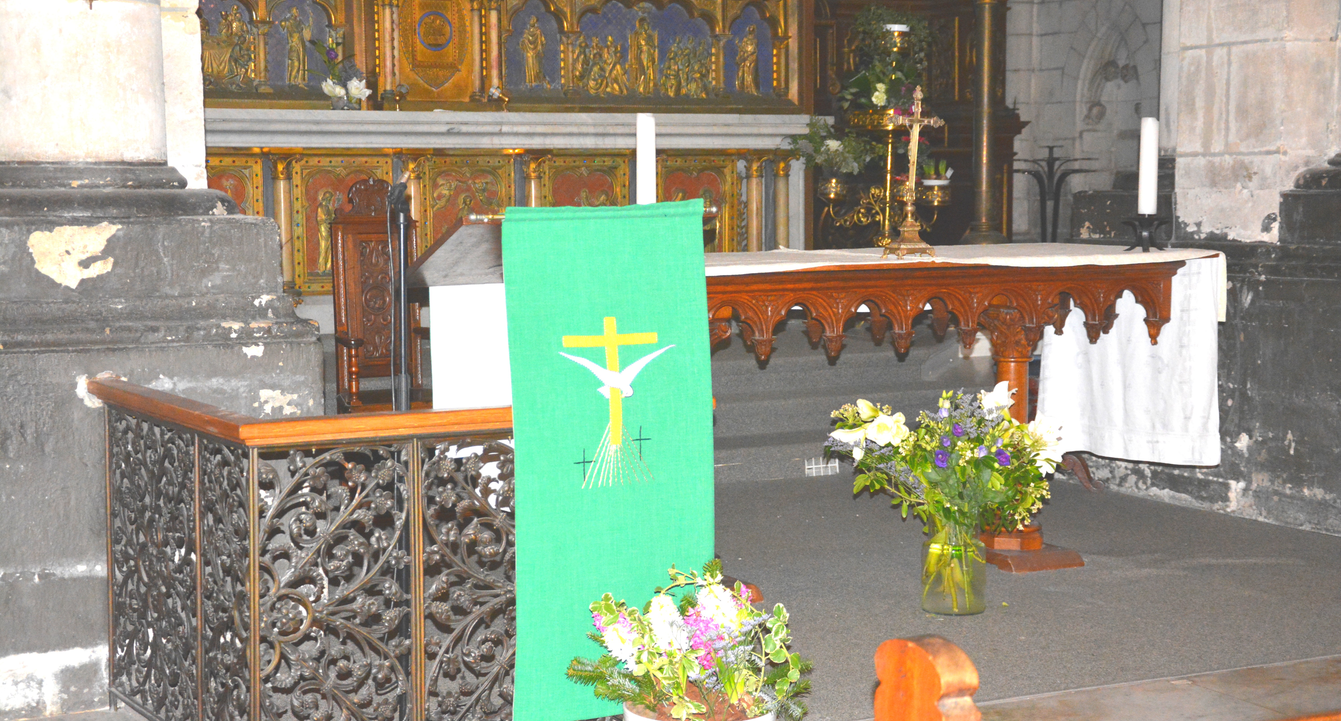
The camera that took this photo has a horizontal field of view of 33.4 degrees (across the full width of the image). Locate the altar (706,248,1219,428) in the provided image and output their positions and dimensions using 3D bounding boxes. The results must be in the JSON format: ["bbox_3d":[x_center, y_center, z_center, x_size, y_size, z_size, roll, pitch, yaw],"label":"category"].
[{"bbox_3d":[0.558,0.183,6.848,2.141,0.991,1.058,-3,6,-29],"label":"altar"}]

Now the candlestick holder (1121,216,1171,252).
[{"bbox_3d":[1.553,-0.421,7.282,0.150,0.122,0.150,-3,6,-29],"label":"candlestick holder"}]

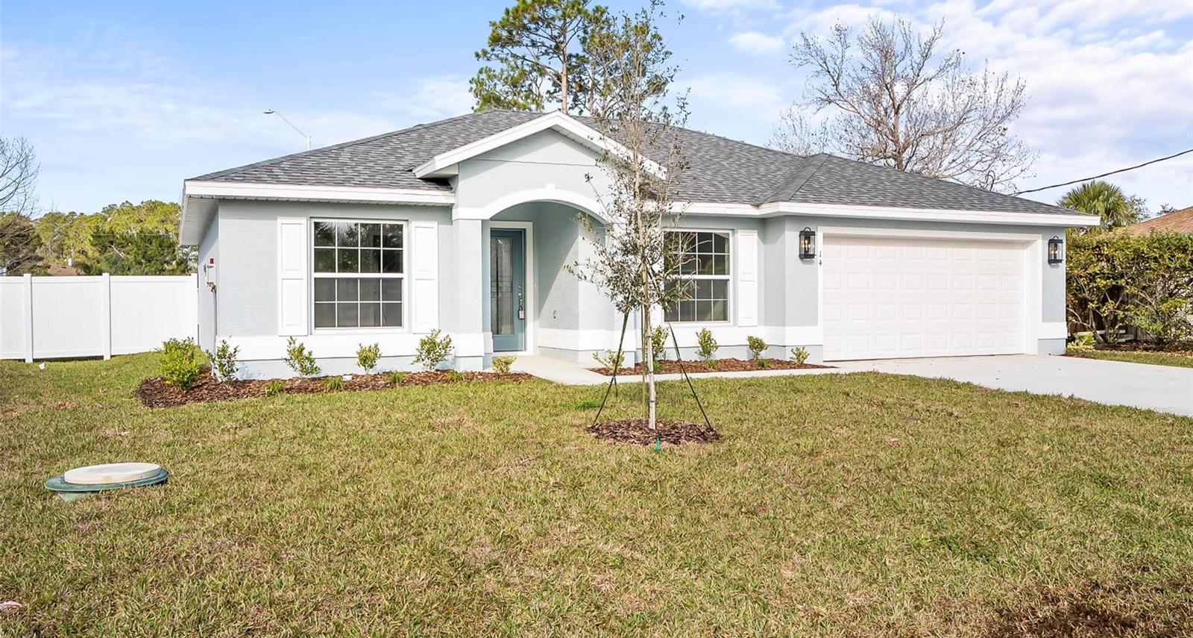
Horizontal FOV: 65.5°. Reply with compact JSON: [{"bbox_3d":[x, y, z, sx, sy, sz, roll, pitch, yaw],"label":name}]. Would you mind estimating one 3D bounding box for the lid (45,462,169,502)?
[{"bbox_3d":[-3.470,1.139,6.564,0.770,0.150,0.770,0,2,0],"label":"lid"}]

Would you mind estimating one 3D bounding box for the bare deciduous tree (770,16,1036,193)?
[{"bbox_3d":[11.865,-5.603,35.859,10.000,12.024,9.300,0,2,0],"label":"bare deciduous tree"}]

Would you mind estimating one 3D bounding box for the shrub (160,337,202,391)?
[{"bbox_3d":[-5.162,0.562,11.520,0.480,0.672,0.480,0,2,0],"label":"shrub"}]

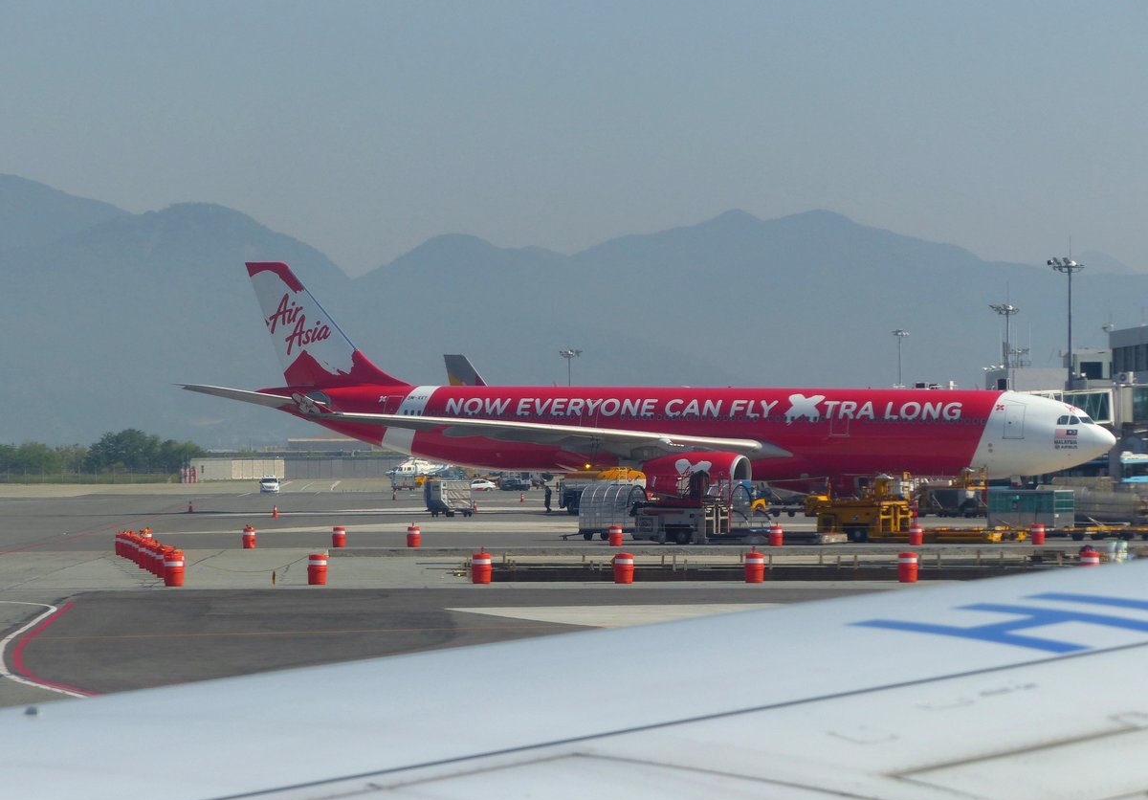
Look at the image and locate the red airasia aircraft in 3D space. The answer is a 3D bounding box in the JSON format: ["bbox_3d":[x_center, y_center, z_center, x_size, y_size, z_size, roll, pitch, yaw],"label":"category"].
[{"bbox_3d":[5.830,-1.050,369.600,63.700,16.900,60.300,0,-1,27],"label":"red airasia aircraft"}]

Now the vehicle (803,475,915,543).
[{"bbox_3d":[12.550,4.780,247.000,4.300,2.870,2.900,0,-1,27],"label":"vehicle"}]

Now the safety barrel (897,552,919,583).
[{"bbox_3d":[9.310,4.660,157.000,0.540,0.835,0.540,0,-1,0],"label":"safety barrel"}]

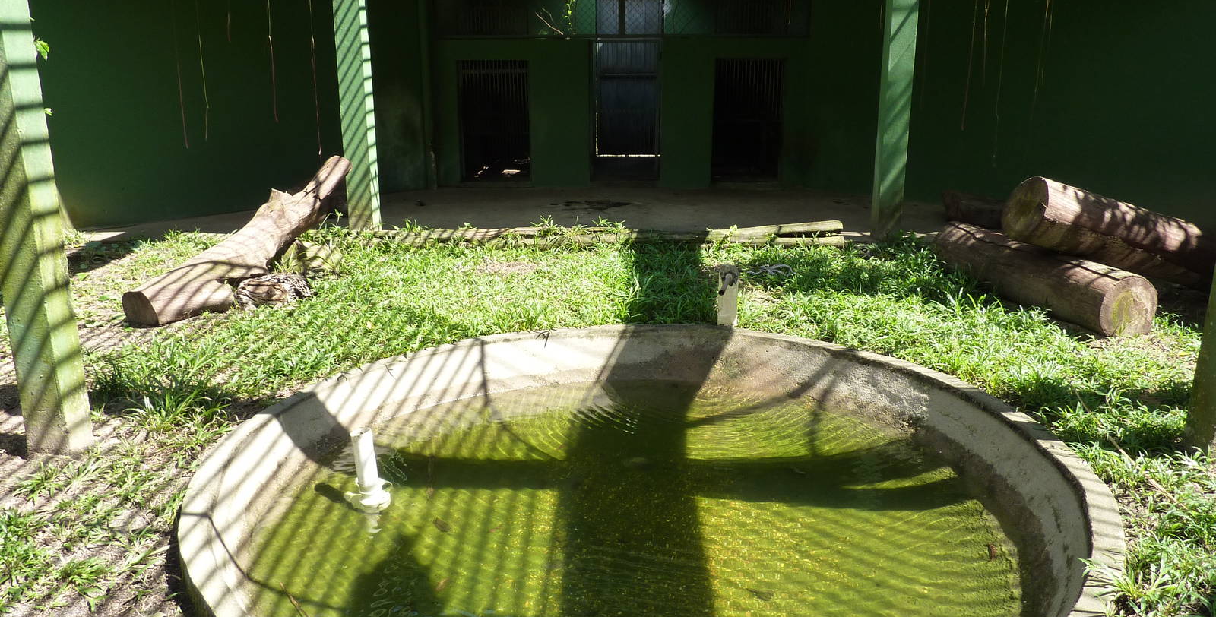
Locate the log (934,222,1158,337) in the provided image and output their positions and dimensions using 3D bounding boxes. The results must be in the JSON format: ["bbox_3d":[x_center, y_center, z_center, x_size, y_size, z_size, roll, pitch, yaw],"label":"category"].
[{"bbox_3d":[3.125,-0.259,6.523,0.403,0.403,2.034,-2,15,-9],"label":"log"}]

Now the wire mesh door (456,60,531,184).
[{"bbox_3d":[-1.703,-2.795,13.118,1.064,1.764,0.080,-1,15,-2],"label":"wire mesh door"}]

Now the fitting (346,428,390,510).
[{"bbox_3d":[-1.067,0.716,3.906,0.190,0.340,0.190,0,15,0],"label":"fitting"}]

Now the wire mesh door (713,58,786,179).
[{"bbox_3d":[2.077,-2.787,13.019,1.070,1.778,0.080,-1,15,-2],"label":"wire mesh door"}]

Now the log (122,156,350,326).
[{"bbox_3d":[-2.856,-0.675,7.256,0.470,0.450,3.045,2,27,10],"label":"log"}]

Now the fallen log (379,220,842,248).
[{"bbox_3d":[0.050,-0.791,9.252,4.876,0.240,0.260,0,15,0],"label":"fallen log"}]

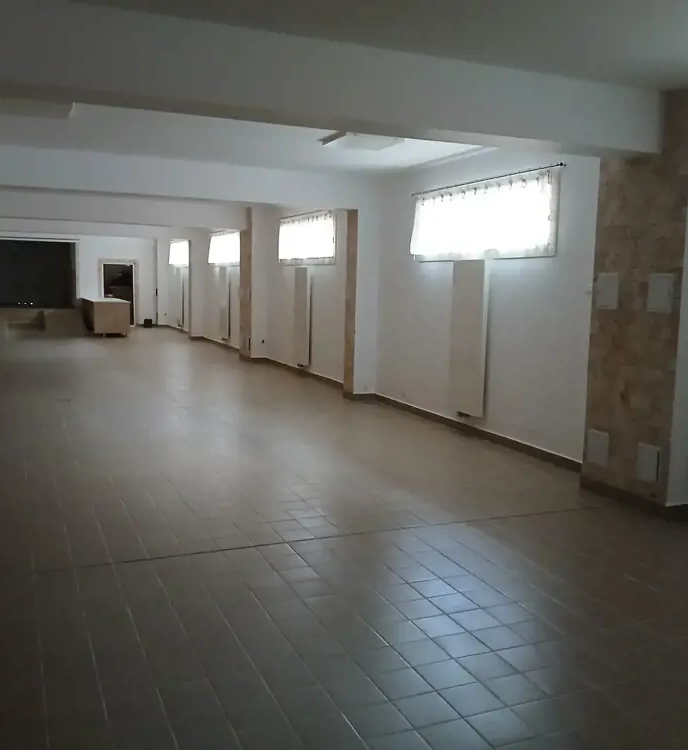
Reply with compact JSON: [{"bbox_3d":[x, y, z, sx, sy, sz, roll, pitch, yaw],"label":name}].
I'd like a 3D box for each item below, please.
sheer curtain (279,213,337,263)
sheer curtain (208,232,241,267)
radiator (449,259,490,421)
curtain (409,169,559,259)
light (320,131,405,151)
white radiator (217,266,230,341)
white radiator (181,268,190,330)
[{"bbox_3d":[-0.670,-2.288,12.666,0.089,0.757,2.623,-1,8,-23],"label":"sheer curtain"},{"bbox_3d":[-2.742,-2.917,17.559,0.129,0.772,2.772,-1,8,-23],"label":"sheer curtain"},{"bbox_3d":[1.357,-0.410,8.088,0.092,1.609,0.624,-1,8,-23],"label":"radiator"},{"bbox_3d":[1.373,-1.642,7.969,0.089,0.757,2.673,-1,8,-23],"label":"curtain"},{"bbox_3d":[0.198,-2.202,7.019,0.594,0.079,0.604,-1,8,-23],"label":"light"},{"bbox_3d":[-2.776,-1.688,17.595,0.092,1.629,0.624,-1,8,-23],"label":"white radiator"},{"bbox_3d":[-4.801,-2.302,22.255,0.092,1.653,0.624,-1,8,-23],"label":"white radiator"}]

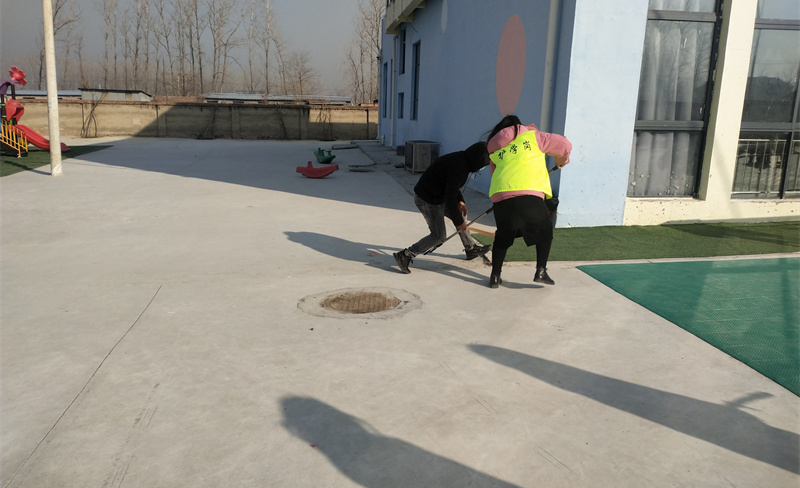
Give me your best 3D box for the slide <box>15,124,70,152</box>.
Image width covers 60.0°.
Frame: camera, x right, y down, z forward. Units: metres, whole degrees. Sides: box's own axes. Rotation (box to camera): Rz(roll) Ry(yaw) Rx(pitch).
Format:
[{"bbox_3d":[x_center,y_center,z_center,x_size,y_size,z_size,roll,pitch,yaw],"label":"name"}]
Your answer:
[{"bbox_3d":[-10.488,-3.142,20.199,1.800,0.820,0.650,2,11,4],"label":"slide"}]

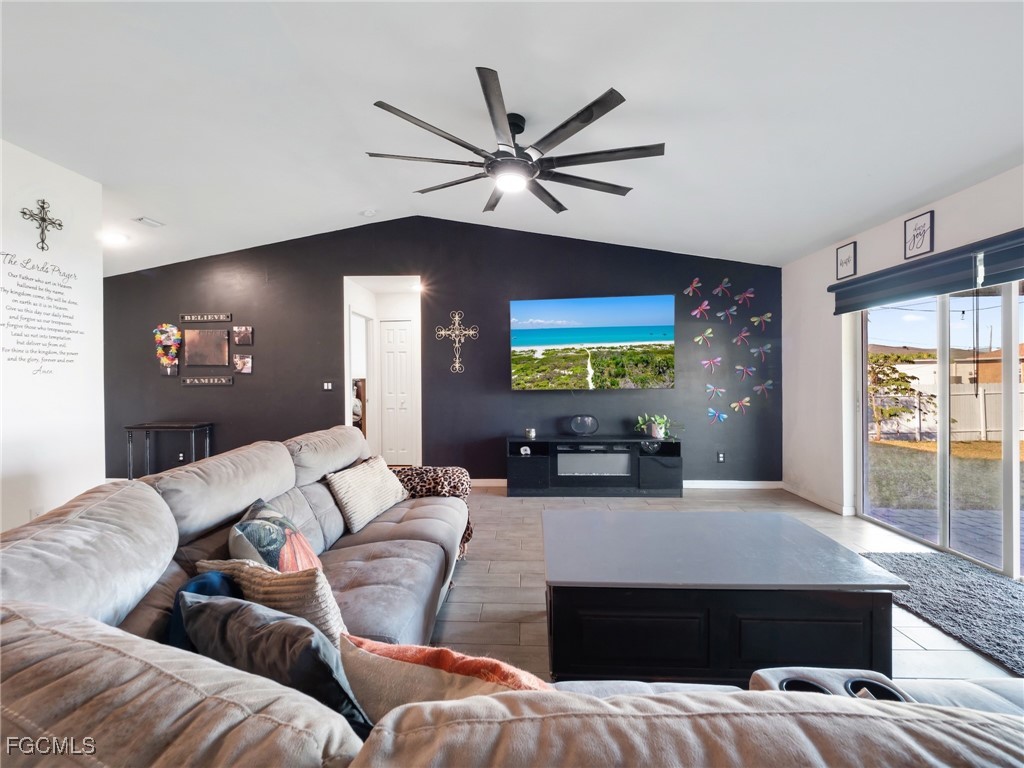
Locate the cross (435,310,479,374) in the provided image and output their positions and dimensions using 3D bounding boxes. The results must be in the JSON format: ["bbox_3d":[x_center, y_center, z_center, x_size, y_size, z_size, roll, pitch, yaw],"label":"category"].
[{"bbox_3d":[-0.617,-0.472,4.700,0.489,0.699,0.025,0,1,1],"label":"cross"}]

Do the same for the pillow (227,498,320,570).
[{"bbox_3d":[-0.855,0.637,1.575,0.140,0.420,0.420,-39,12,-19],"label":"pillow"}]

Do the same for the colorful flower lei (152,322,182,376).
[{"bbox_3d":[-3.840,-0.381,4.609,0.306,0.590,0.050,0,1,1],"label":"colorful flower lei"}]

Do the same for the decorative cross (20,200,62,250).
[{"bbox_3d":[-3.185,-1.083,2.824,0.025,0.353,0.242,0,1,1],"label":"decorative cross"}]

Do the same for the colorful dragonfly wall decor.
[{"bbox_3d":[2.350,-0.753,4.530,0.230,0.213,0.030,0,1,1],"label":"colorful dragonfly wall decor"}]

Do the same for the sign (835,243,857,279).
[{"bbox_3d":[2.942,-1.079,3.636,0.024,0.285,0.205,0,1,1],"label":"sign"}]

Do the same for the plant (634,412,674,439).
[{"bbox_3d":[1.485,0.437,4.330,0.400,0.280,0.270,0,1,1],"label":"plant"}]

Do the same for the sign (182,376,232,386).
[{"bbox_3d":[-3.503,-0.030,4.769,0.583,0.100,0.020,0,1,1],"label":"sign"}]

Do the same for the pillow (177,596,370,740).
[{"bbox_3d":[-0.455,0.625,0.855,0.430,0.420,0.150,1,26,22],"label":"pillow"}]

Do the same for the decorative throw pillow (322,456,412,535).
[{"bbox_3d":[-0.860,0.628,2.480,0.130,0.360,0.470,-38,-8,24],"label":"decorative throw pillow"}]

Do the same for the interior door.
[{"bbox_3d":[-1.626,0.130,5.857,0.421,2.033,0.037,0,1,1],"label":"interior door"}]

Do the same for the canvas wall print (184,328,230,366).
[{"bbox_3d":[-3.514,-0.416,4.770,0.510,0.410,0.030,0,1,2],"label":"canvas wall print"}]

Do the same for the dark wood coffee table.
[{"bbox_3d":[0.918,1.026,2.162,1.490,0.425,0.885,0,1,2],"label":"dark wood coffee table"}]

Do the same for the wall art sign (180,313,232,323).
[{"bbox_3d":[-3.406,-0.738,4.606,0.562,0.091,0.025,0,1,1],"label":"wall art sign"}]

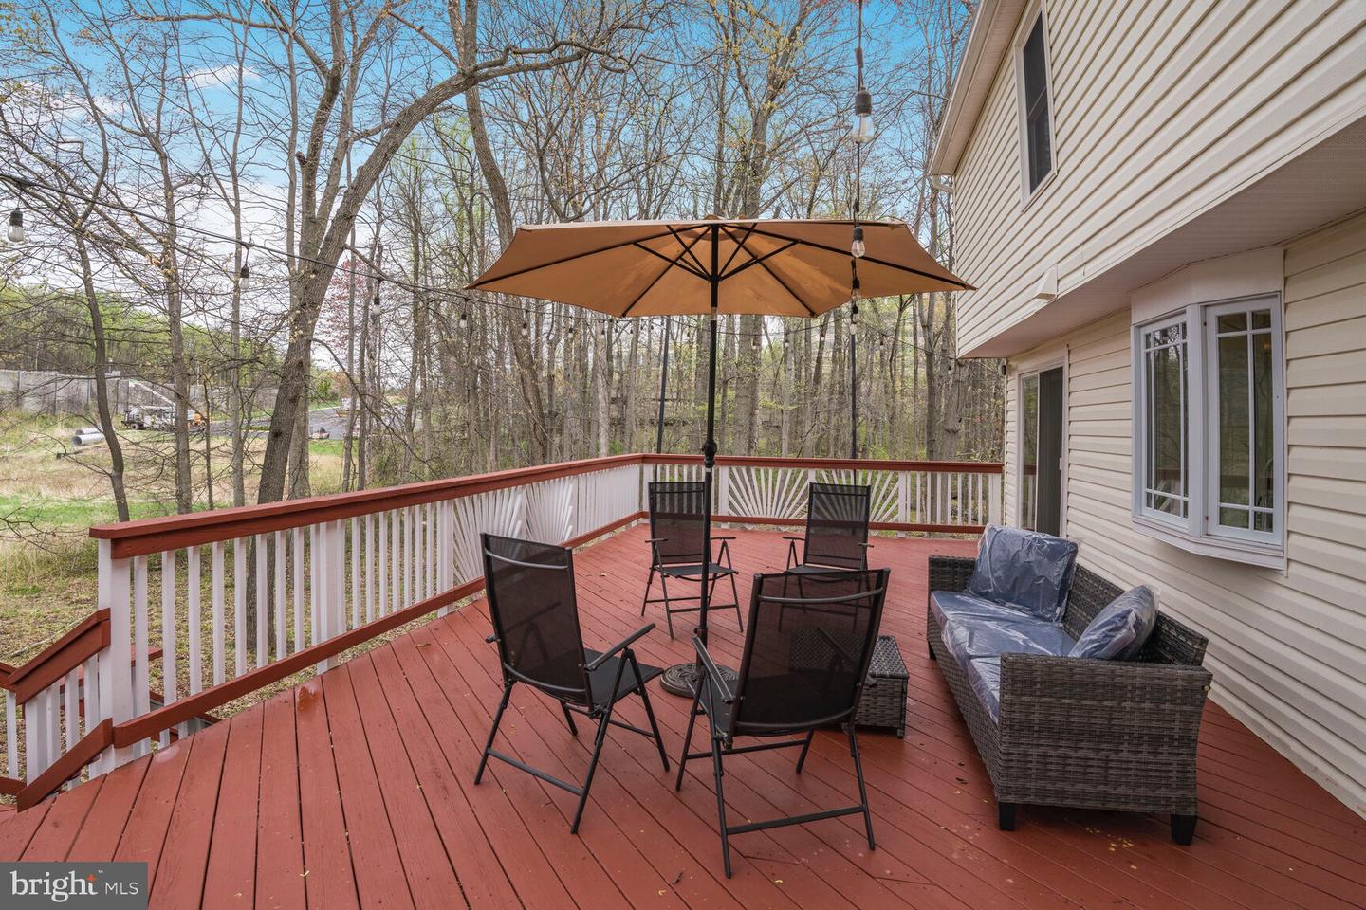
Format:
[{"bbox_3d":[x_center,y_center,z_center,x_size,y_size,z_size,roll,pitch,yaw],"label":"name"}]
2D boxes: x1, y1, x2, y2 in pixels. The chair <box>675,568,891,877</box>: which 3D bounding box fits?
[{"bbox_3d":[0.361,0.899,2.302,0.567,1.066,0.703,-1,2,-17],"label":"chair"}]

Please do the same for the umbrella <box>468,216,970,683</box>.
[{"bbox_3d":[0.173,-0.011,3.608,2.966,2.758,2.719,1,3,4],"label":"umbrella"}]

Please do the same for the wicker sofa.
[{"bbox_3d":[1.762,1.016,3.129,0.711,0.751,1.772,0,2,13],"label":"wicker sofa"}]

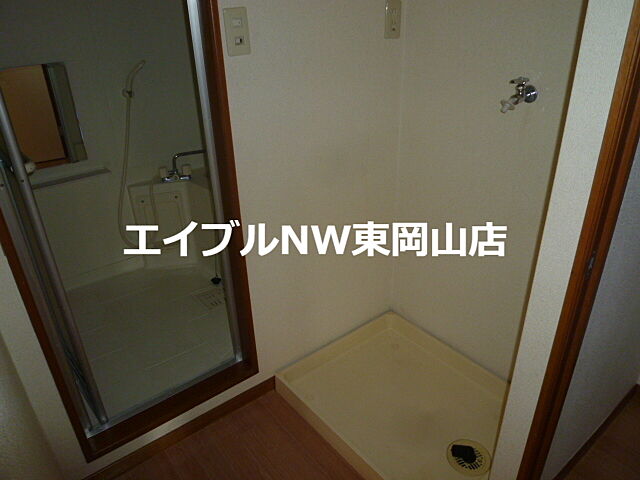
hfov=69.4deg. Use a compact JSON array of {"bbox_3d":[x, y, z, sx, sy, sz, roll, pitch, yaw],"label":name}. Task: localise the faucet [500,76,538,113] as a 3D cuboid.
[{"bbox_3d":[0.574,-0.422,1.337,0.118,0.090,0.058,-20,31,-34],"label":"faucet"}]

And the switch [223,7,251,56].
[{"bbox_3d":[-0.224,-0.572,1.270,0.070,0.119,0.012,-20,31,-34],"label":"switch"}]

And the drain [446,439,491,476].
[{"bbox_3d":[0.488,0.703,1.511,0.135,0.035,0.135,-2,25,1],"label":"drain"}]

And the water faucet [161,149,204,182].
[{"bbox_3d":[-0.723,-0.397,2.483,0.270,0.145,0.100,-14,28,-23],"label":"water faucet"}]

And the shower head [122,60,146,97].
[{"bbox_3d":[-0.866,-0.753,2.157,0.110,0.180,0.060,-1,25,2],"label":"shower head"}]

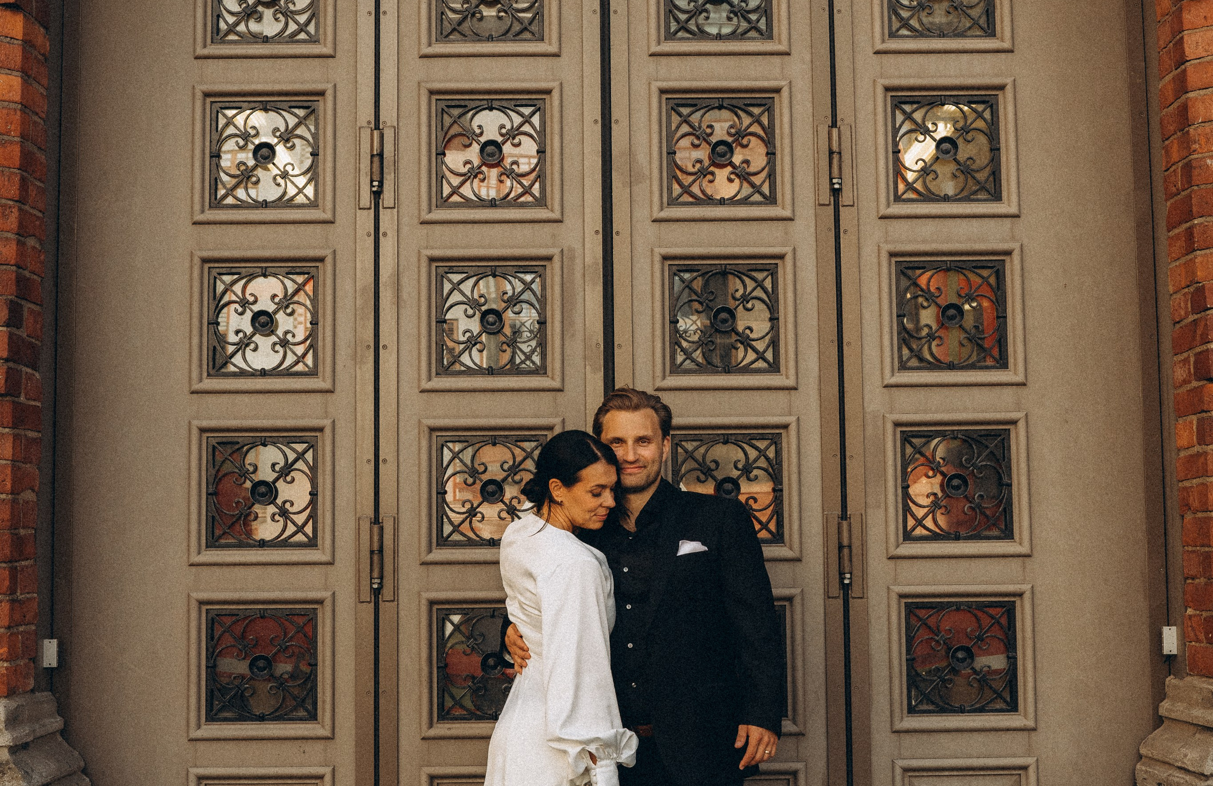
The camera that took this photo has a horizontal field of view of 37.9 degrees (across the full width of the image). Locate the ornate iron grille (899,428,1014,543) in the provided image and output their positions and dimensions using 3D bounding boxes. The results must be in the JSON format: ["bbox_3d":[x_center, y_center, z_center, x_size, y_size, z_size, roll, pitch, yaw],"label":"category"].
[{"bbox_3d":[1.025,0.270,5.172,0.322,0.322,0.045,-1,-6,-1],"label":"ornate iron grille"}]

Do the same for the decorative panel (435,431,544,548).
[{"bbox_3d":[-0.320,0.272,4.992,0.315,0.321,0.050,-1,-5,-1],"label":"decorative panel"}]

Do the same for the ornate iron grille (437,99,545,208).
[{"bbox_3d":[-0.342,-0.712,5.252,0.322,0.322,0.045,-1,-6,-1],"label":"ornate iron grille"}]

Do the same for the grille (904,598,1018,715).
[{"bbox_3d":[1.031,0.767,5.123,0.322,0.322,0.045,-1,-6,-1],"label":"grille"}]

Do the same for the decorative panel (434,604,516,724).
[{"bbox_3d":[-0.325,0.781,5.104,0.322,0.322,0.045,-1,-6,-1],"label":"decorative panel"}]

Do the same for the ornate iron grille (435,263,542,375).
[{"bbox_3d":[-0.337,-0.214,5.203,0.322,0.322,0.045,-1,-6,-1],"label":"ornate iron grille"}]

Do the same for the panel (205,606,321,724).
[{"bbox_3d":[-0.994,0.788,5.095,0.322,0.322,0.045,-1,-6,-1],"label":"panel"}]

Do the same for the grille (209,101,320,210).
[{"bbox_3d":[-0.979,-0.680,5.070,0.319,0.317,0.050,-1,-5,-1],"label":"grille"}]

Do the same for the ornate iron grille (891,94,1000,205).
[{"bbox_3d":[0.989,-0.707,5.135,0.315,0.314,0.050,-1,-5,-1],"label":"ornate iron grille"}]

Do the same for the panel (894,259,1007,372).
[{"bbox_3d":[0.984,-0.222,5.050,0.319,0.323,0.050,-1,-5,-1],"label":"panel"}]

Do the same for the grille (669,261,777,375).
[{"bbox_3d":[0.348,-0.221,5.212,0.322,0.322,0.045,-1,-6,-1],"label":"grille"}]

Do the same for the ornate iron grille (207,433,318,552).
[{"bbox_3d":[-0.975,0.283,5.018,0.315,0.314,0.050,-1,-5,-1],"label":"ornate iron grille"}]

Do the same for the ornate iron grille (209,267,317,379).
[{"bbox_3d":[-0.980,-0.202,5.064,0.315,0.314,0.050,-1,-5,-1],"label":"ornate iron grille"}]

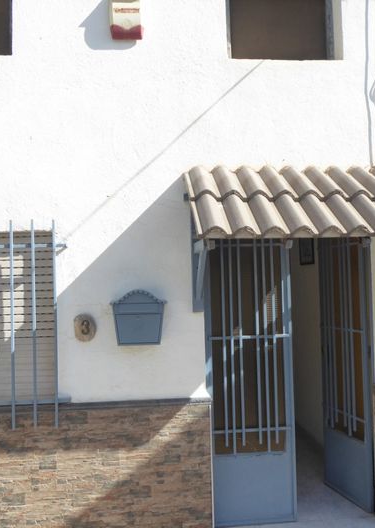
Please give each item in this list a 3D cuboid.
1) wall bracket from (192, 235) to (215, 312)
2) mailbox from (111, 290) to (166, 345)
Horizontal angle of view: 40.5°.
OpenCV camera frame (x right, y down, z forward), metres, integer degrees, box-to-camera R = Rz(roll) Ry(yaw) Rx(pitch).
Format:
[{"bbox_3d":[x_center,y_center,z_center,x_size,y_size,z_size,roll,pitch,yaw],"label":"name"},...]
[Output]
[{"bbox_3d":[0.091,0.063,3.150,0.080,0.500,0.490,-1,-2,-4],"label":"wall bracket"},{"bbox_3d":[-0.312,0.349,3.304,0.356,0.353,0.105,-1,-2,-4],"label":"mailbox"}]

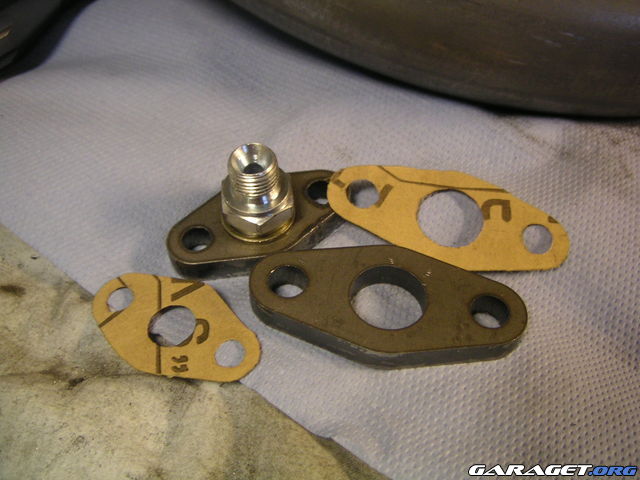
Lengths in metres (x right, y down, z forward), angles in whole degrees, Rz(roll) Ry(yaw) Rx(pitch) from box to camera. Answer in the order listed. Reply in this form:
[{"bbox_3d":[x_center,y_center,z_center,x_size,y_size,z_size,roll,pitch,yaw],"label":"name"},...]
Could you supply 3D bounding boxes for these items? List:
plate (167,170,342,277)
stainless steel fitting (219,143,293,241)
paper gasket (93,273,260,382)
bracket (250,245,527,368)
[{"bbox_3d":[-0.016,-0.005,0.200,0.054,0.008,0.028,-22,58,-17],"label":"plate"},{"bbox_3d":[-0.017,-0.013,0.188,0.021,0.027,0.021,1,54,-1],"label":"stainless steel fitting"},{"bbox_3d":[-0.038,0.022,0.184,0.054,0.001,0.029,21,59,25],"label":"paper gasket"},{"bbox_3d":[0.017,0.017,0.185,0.072,0.009,0.033,8,54,4],"label":"bracket"}]

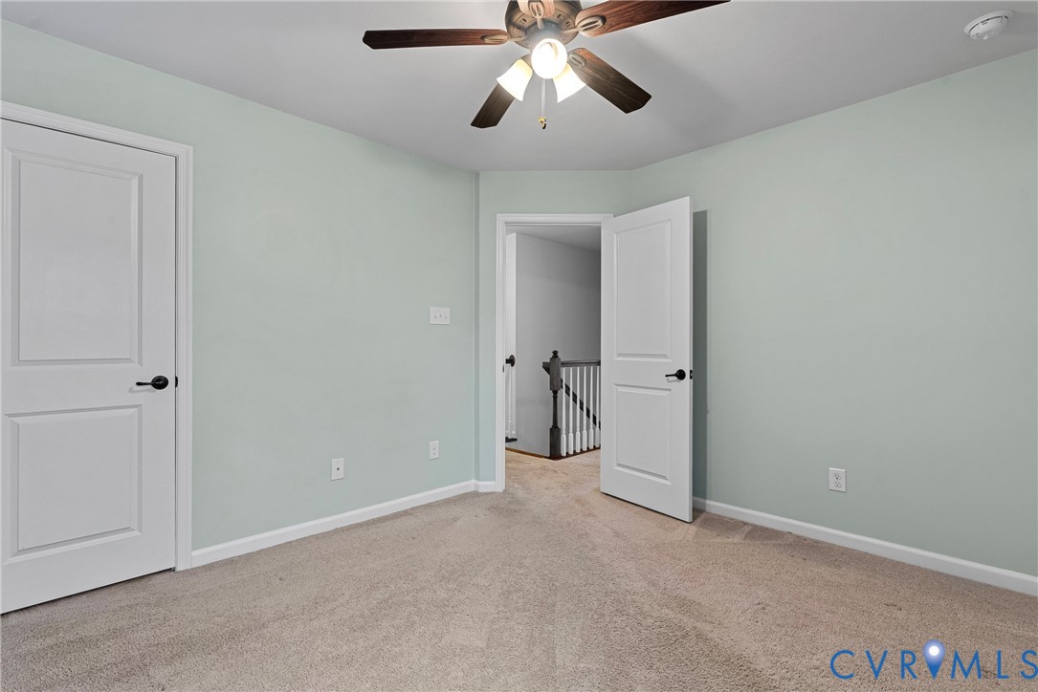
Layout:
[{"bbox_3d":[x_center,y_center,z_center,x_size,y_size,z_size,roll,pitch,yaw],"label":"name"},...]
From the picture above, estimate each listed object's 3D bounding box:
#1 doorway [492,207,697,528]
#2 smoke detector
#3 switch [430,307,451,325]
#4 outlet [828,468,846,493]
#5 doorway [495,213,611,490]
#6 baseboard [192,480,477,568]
[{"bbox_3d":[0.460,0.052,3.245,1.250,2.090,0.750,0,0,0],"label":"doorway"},{"bbox_3d":[1.914,-1.303,1.879,0.142,0.040,0.142,0,0,-45],"label":"smoke detector"},{"bbox_3d":[-0.559,-0.216,3.291,0.168,0.124,0.014,0,0,-44],"label":"switch"},{"bbox_3d":[1.759,0.745,2.547,0.010,0.123,0.080,0,0,-45],"label":"outlet"},{"bbox_3d":[0.274,0.052,3.545,0.880,2.090,0.150,0,0,0],"label":"doorway"},{"bbox_3d":[-0.982,1.058,2.888,1.760,0.083,0.016,0,0,-44],"label":"baseboard"}]

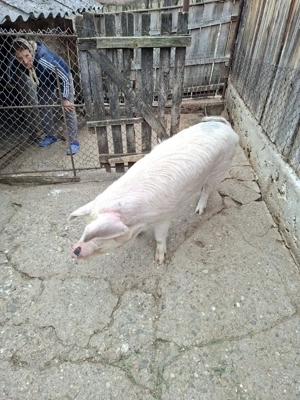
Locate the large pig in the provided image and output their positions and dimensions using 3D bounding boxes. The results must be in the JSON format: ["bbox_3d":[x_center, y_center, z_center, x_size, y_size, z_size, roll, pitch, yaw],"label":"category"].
[{"bbox_3d":[0.107,-0.040,1.900,0.450,0.770,1.530,29,47,31],"label":"large pig"}]

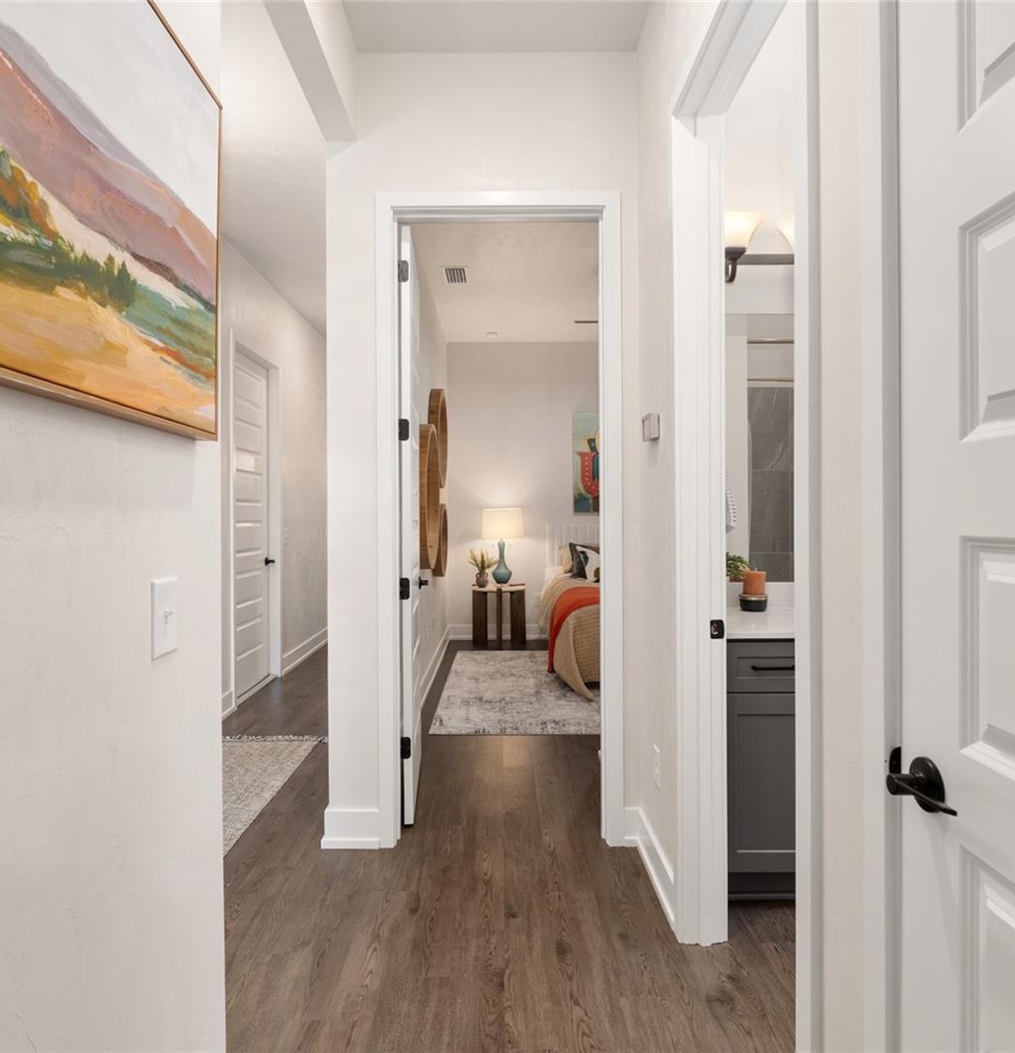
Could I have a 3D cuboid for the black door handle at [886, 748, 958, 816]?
[{"bbox_3d":[0.480,0.311,0.755,0.055,0.068,0.160,0,0,0],"label":"black door handle"}]

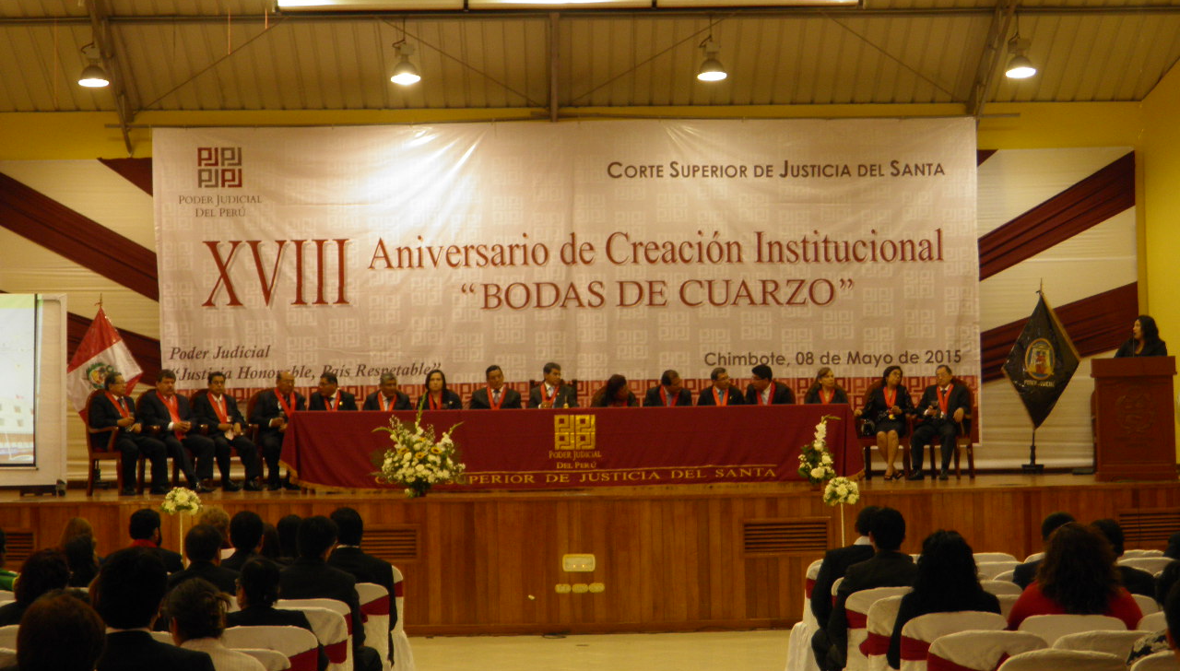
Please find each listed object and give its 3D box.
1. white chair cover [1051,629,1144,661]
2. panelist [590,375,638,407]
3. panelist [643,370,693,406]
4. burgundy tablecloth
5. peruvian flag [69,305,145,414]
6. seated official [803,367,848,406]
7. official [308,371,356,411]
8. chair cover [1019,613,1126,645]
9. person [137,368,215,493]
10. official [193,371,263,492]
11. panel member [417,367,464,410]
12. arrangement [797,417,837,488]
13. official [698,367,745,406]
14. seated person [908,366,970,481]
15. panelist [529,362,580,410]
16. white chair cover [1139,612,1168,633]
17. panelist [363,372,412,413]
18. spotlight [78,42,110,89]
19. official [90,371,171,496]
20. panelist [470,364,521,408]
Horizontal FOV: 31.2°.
[{"bbox_3d":[2.011,1.584,8.324,0.490,0.880,0.560,-1,-3,-2],"label":"white chair cover"},{"bbox_3d":[0.259,0.967,21.779,0.560,1.150,0.800,0,-3,-15],"label":"panelist"},{"bbox_3d":[0.822,0.943,21.730,0.530,1.210,0.760,0,-3,-8],"label":"panelist"},{"bbox_3d":[-0.160,1.137,20.819,5.550,0.790,0.800,-1,-3,-3],"label":"burgundy tablecloth"},{"bbox_3d":[-5.756,0.420,25.017,0.920,1.500,0.250,-1,-3,-5],"label":"peruvian flag"},{"bbox_3d":[2.436,0.919,21.730,0.490,1.210,0.750,-1,-3,0],"label":"seated official"},{"bbox_3d":[-2.618,0.987,21.581,0.580,1.236,0.800,-1,-3,-3],"label":"official"},{"bbox_3d":[1.912,1.554,8.569,0.460,0.885,0.560,-1,-3,-3],"label":"chair cover"},{"bbox_3d":[-4.317,0.997,22.082,0.640,1.316,0.850,0,-3,-22],"label":"person"},{"bbox_3d":[-3.787,1.007,22.081,0.600,1.278,0.850,0,-3,-22],"label":"official"},{"bbox_3d":[-1.534,0.962,21.581,0.560,1.251,0.800,-1,-3,-3],"label":"panel member"},{"bbox_3d":[2.079,1.058,19.069,0.360,0.671,0.340,-1,-3,-2],"label":"arrangement"},{"bbox_3d":[1.384,0.926,21.980,0.550,1.220,0.800,-1,-3,-3],"label":"official"},{"bbox_3d":[3.854,0.955,23.279,0.560,1.260,0.780,-2,-3,22],"label":"seated person"},{"bbox_3d":[-0.375,0.908,21.732,0.570,1.280,0.800,-1,-3,-5],"label":"panelist"},{"bbox_3d":[2.558,1.622,9.183,0.490,0.880,0.560,-1,-3,-2],"label":"white chair cover"},{"bbox_3d":[-2.052,0.985,21.580,0.580,1.222,0.800,-1,-3,-3],"label":"panelist"},{"bbox_3d":[-6.043,-3.316,25.726,0.385,0.492,0.385,-1,-3,-2],"label":"spotlight"},{"bbox_3d":[-4.649,0.984,21.381,0.540,1.250,0.780,2,-4,-38],"label":"official"},{"bbox_3d":[-0.979,0.930,21.731,0.570,1.250,0.800,-1,-3,0],"label":"panelist"}]

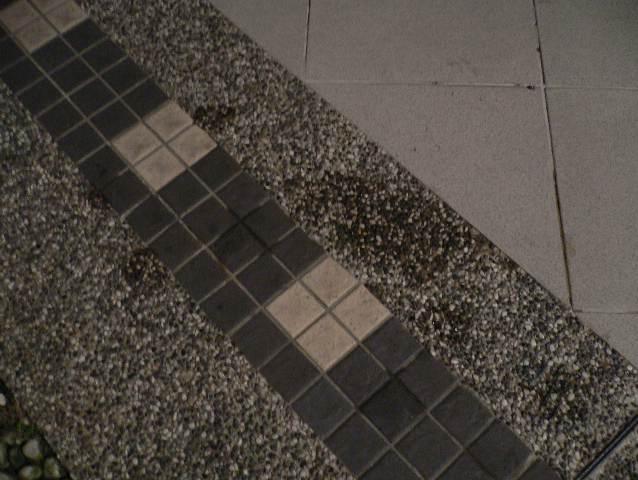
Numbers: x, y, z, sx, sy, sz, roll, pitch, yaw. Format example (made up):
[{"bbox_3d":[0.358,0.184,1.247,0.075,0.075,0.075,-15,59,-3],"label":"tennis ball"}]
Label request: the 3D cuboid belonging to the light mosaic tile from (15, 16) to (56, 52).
[{"bbox_3d":[-0.761,-0.546,1.730,0.088,0.010,0.088,-40,69,-16],"label":"light mosaic tile"}]

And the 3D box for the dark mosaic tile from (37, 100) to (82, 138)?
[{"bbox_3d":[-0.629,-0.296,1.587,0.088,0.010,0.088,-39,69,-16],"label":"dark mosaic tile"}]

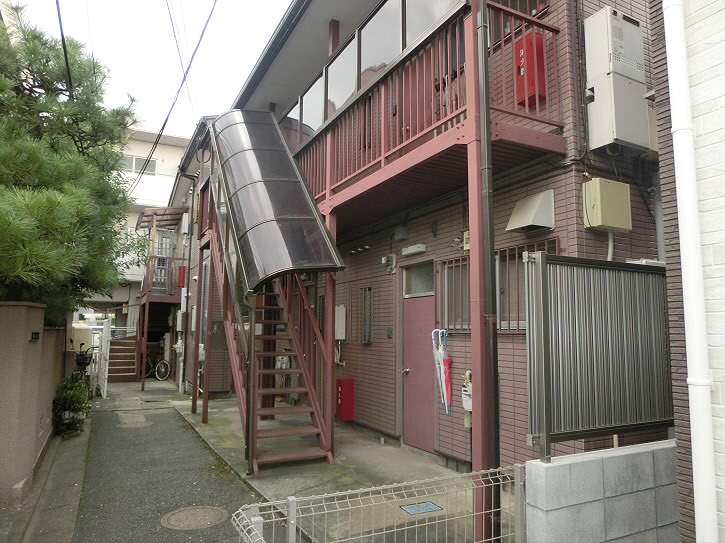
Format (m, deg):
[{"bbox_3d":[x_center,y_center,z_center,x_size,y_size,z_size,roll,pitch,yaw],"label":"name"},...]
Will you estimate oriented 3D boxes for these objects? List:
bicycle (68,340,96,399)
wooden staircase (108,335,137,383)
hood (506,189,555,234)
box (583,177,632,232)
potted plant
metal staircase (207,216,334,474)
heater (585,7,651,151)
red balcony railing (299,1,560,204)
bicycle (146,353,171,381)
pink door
[{"bbox_3d":[-6.318,2.262,11.407,0.580,1.100,1.700,4,-8,-27],"label":"bicycle"},{"bbox_3d":[-7.155,2.583,14.962,0.880,1.320,1.350,4,-8,-27],"label":"wooden staircase"},{"bbox_3d":[1.557,-0.572,4.703,0.290,0.370,0.330,4,-8,-27],"label":"hood"},{"bbox_3d":[2.189,-0.580,4.492,0.400,0.425,0.165,4,-8,-27],"label":"box"},{"bbox_3d":[-4.579,2.054,7.973,0.500,0.790,0.800,4,-8,-27],"label":"potted plant"},{"bbox_3d":[-1.389,0.502,6.902,0.940,3.570,3.100,4,-8,-27],"label":"metal staircase"},{"bbox_3d":[2.362,-1.744,4.667,0.460,1.260,0.250,4,-8,-27],"label":"heater"},{"bbox_3d":[0.265,-1.567,6.513,1.050,0.980,4.800,4,-8,-27],"label":"red balcony railing"},{"bbox_3d":[-6.352,2.787,15.191,1.620,0.970,0.550,-4,-8,31],"label":"bicycle"},{"bbox_3d":[0.741,1.262,6.435,0.060,1.910,0.730,4,-8,-27],"label":"pink door"}]

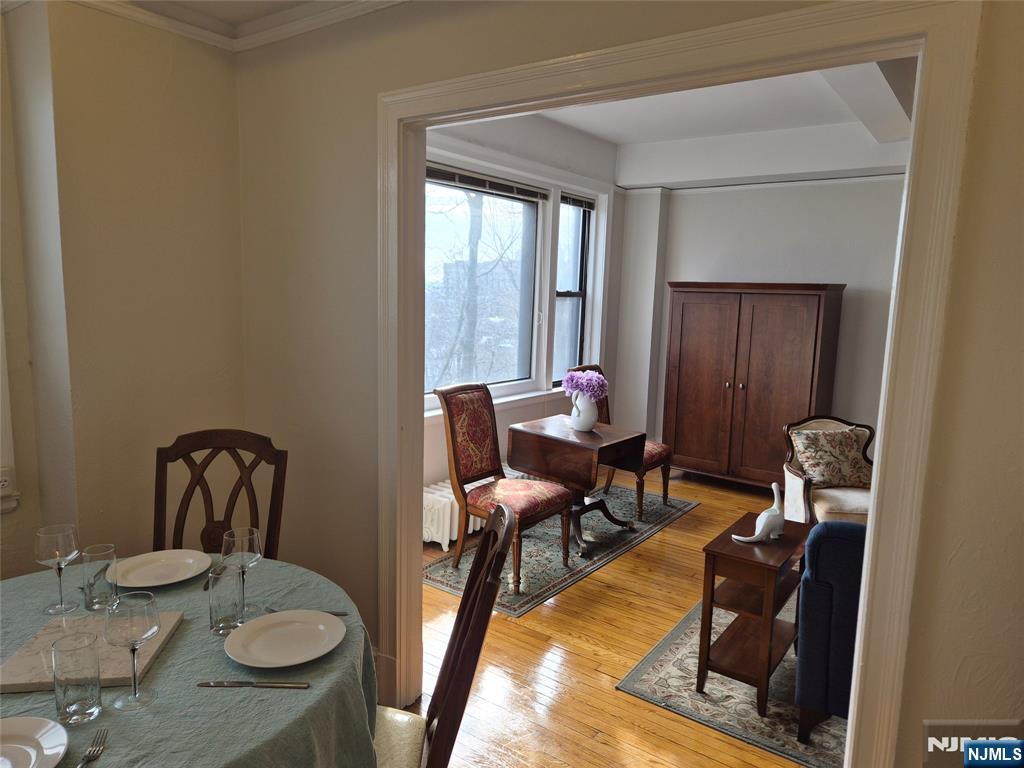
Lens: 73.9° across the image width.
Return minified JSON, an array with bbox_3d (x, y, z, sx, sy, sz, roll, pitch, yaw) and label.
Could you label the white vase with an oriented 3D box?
[{"bbox_3d":[0.479,0.178,4.416,0.170,0.233,0.190,7,10,36],"label":"white vase"}]

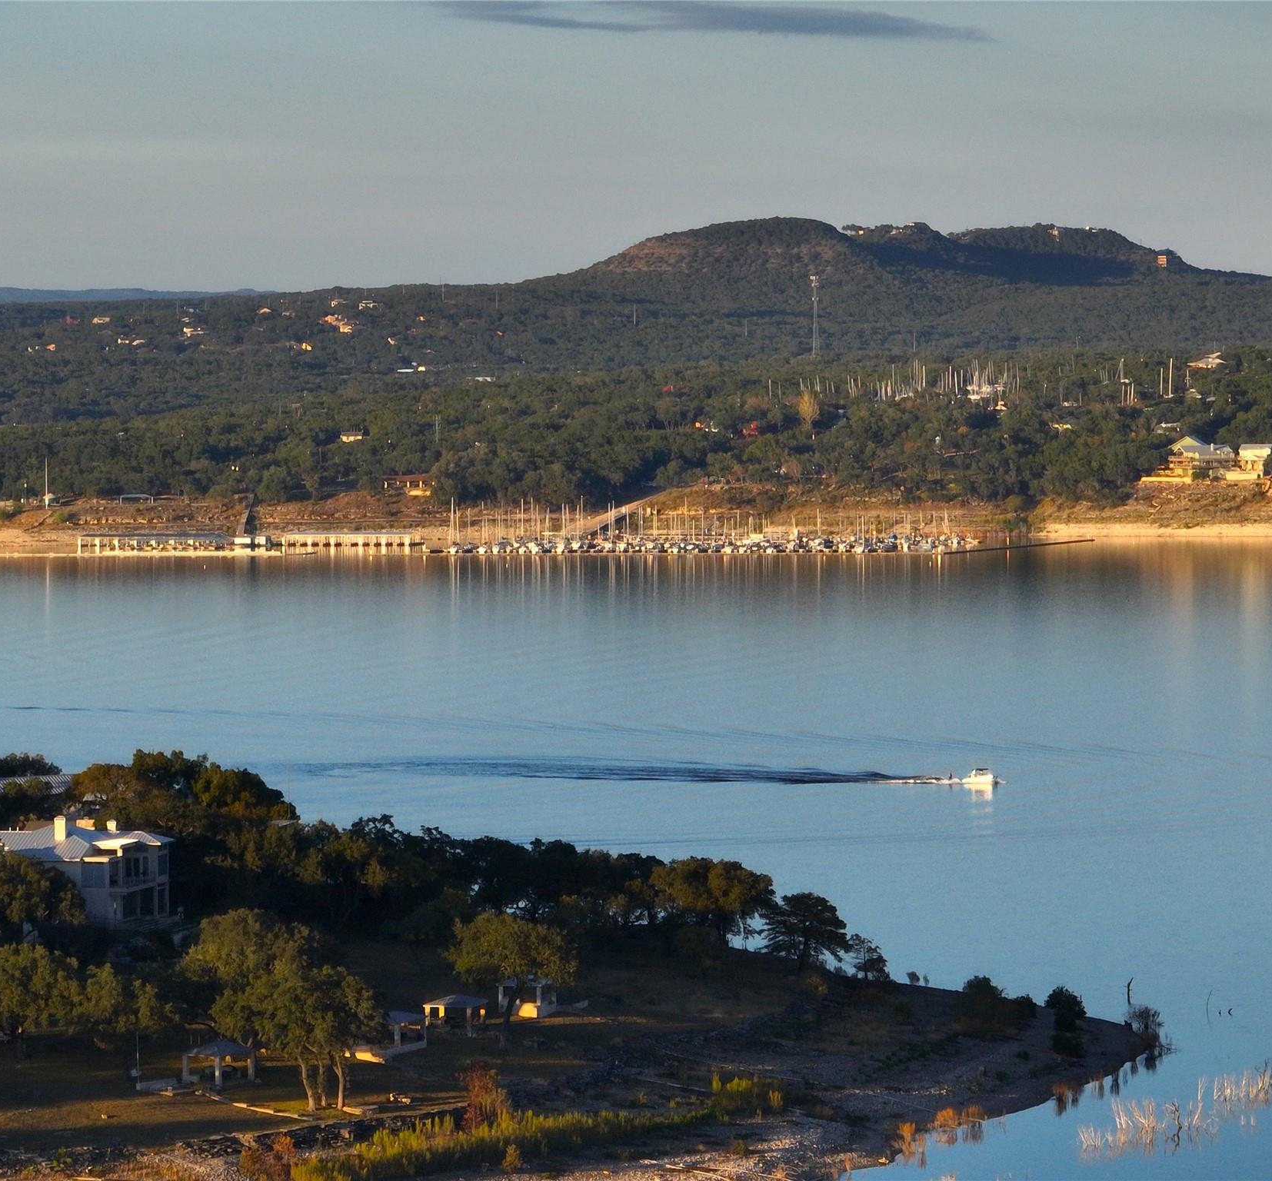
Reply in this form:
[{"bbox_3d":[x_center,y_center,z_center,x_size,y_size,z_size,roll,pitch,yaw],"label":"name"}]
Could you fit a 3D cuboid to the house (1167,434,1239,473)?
[{"bbox_3d":[180.810,-43.630,2340.000,19.800,12.100,14.500,0,2,11],"label":"house"}]

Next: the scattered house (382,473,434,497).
[{"bbox_3d":[-71.160,-33.080,2290.000,15.000,7.100,9.000,0,2,5],"label":"scattered house"}]

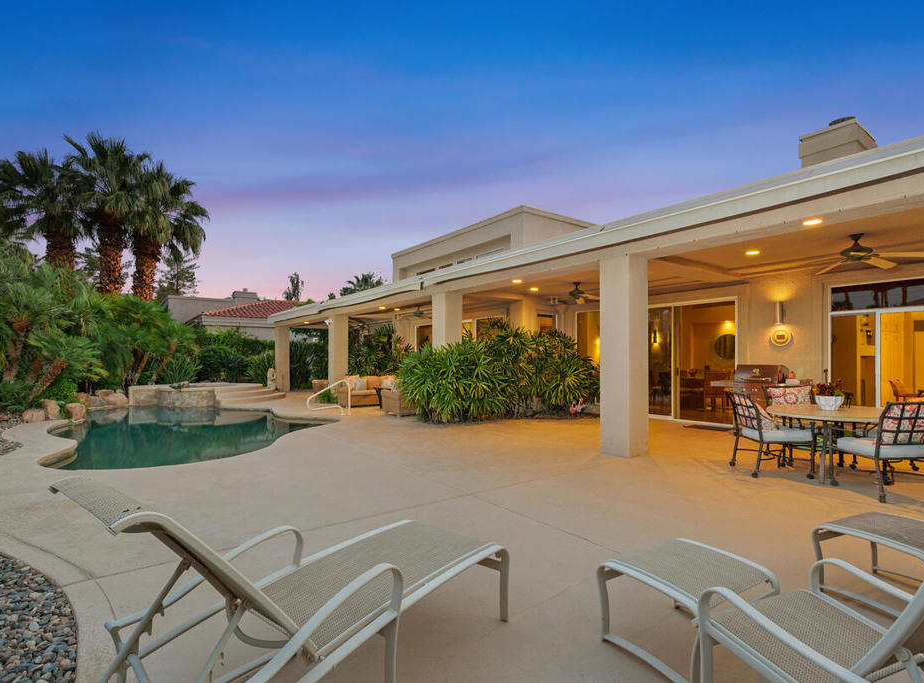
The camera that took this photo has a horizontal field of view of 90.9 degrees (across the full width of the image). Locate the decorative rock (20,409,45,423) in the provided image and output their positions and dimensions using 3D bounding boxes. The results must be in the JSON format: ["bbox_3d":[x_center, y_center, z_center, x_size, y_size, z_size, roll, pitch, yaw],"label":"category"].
[{"bbox_3d":[-9.000,1.535,9.550,0.410,0.280,0.360,2,-3,-43],"label":"decorative rock"}]

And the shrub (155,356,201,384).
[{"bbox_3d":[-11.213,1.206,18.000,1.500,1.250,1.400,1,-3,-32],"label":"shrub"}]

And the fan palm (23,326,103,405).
[{"bbox_3d":[-10.157,0.599,11.600,1.700,1.900,1.700,2,-3,-41],"label":"fan palm"}]

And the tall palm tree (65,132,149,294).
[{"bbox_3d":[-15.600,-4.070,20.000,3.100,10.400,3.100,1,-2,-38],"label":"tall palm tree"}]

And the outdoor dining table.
[{"bbox_3d":[4.205,1.140,5.168,1.600,0.730,1.200,1,-3,-26],"label":"outdoor dining table"}]

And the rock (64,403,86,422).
[{"bbox_3d":[-8.200,1.500,9.650,0.400,0.410,0.380,2,-2,-40],"label":"rock"}]

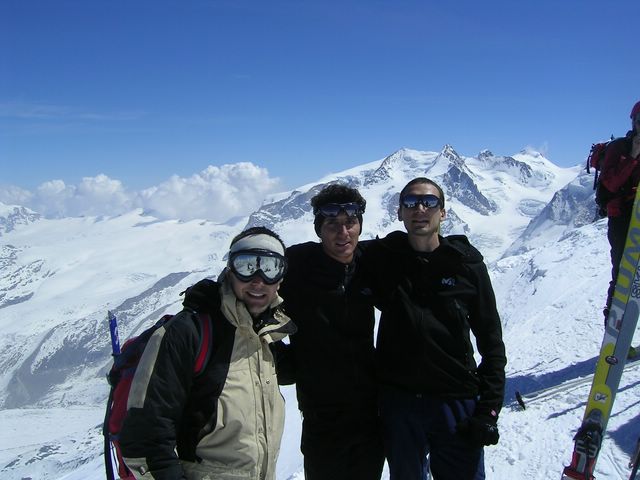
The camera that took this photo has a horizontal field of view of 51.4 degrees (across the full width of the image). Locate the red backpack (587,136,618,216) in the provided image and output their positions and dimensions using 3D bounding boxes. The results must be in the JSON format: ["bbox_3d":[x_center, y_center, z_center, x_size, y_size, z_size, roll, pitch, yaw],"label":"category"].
[{"bbox_3d":[2.055,-0.440,4.750,0.250,0.540,0.310,2,3,37],"label":"red backpack"}]

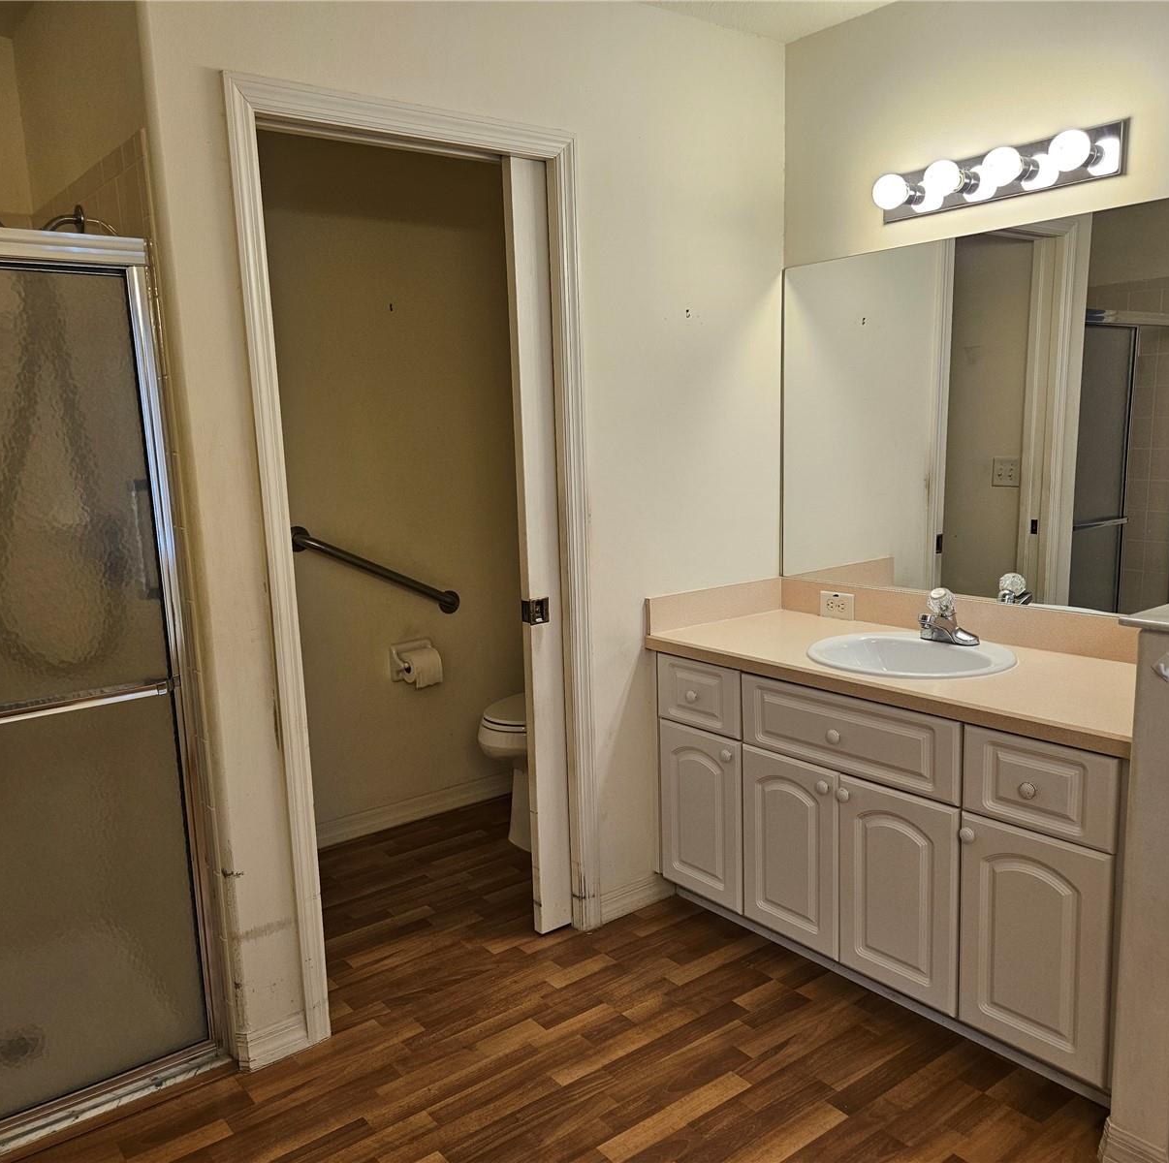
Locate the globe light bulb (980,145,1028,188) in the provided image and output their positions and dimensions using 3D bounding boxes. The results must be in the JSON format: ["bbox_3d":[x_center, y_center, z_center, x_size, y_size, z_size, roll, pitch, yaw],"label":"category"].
[{"bbox_3d":[0.955,-0.947,2.355,0.087,0.087,0.087,-9,11,-37],"label":"globe light bulb"}]

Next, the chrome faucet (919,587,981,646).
[{"bbox_3d":[0.901,0.087,2.590,0.147,0.148,0.157,-9,11,-37],"label":"chrome faucet"}]

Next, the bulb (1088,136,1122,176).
[{"bbox_3d":[1.135,-0.926,2.244,0.085,0.085,0.085,-9,11,-37],"label":"bulb"}]

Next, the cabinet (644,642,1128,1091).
[{"bbox_3d":[0.820,0.585,2.553,0.548,0.745,1.323,-9,11,-37],"label":"cabinet"}]

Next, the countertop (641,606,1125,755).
[{"bbox_3d":[0.801,0.202,2.491,0.563,0.036,1.328,-9,11,-37],"label":"countertop"}]

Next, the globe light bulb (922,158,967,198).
[{"bbox_3d":[0.861,-0.967,2.474,0.087,0.087,0.087,-9,11,-37],"label":"globe light bulb"}]

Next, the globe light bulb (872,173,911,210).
[{"bbox_3d":[0.771,-0.978,2.589,0.087,0.087,0.087,-2,9,0],"label":"globe light bulb"}]

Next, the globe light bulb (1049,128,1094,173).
[{"bbox_3d":[1.052,-0.933,2.232,0.087,0.087,0.087,-9,11,-37],"label":"globe light bulb"}]

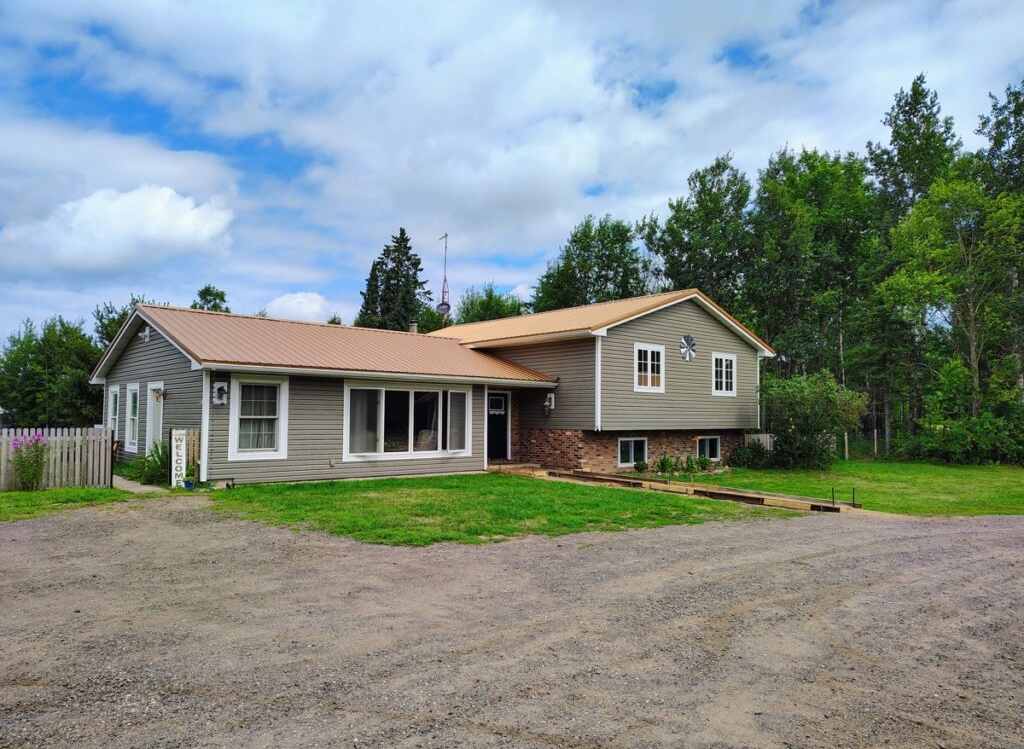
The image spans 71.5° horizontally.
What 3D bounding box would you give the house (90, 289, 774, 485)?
[{"bbox_3d":[-1.866,0.118,24.332,20.130,5.702,12.606,4,-5,-43],"label":"house"}]

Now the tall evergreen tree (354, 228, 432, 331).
[{"bbox_3d":[-7.416,-2.550,44.567,6.200,13.534,6.200,1,-4,-10],"label":"tall evergreen tree"}]

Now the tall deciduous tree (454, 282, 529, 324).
[{"bbox_3d":[-1.536,-0.979,51.636,6.500,11.377,6.500,0,-4,-2],"label":"tall deciduous tree"}]

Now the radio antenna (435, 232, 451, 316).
[{"bbox_3d":[-3.285,-1.651,33.668,0.750,10.397,0.700,1,-4,-6],"label":"radio antenna"}]

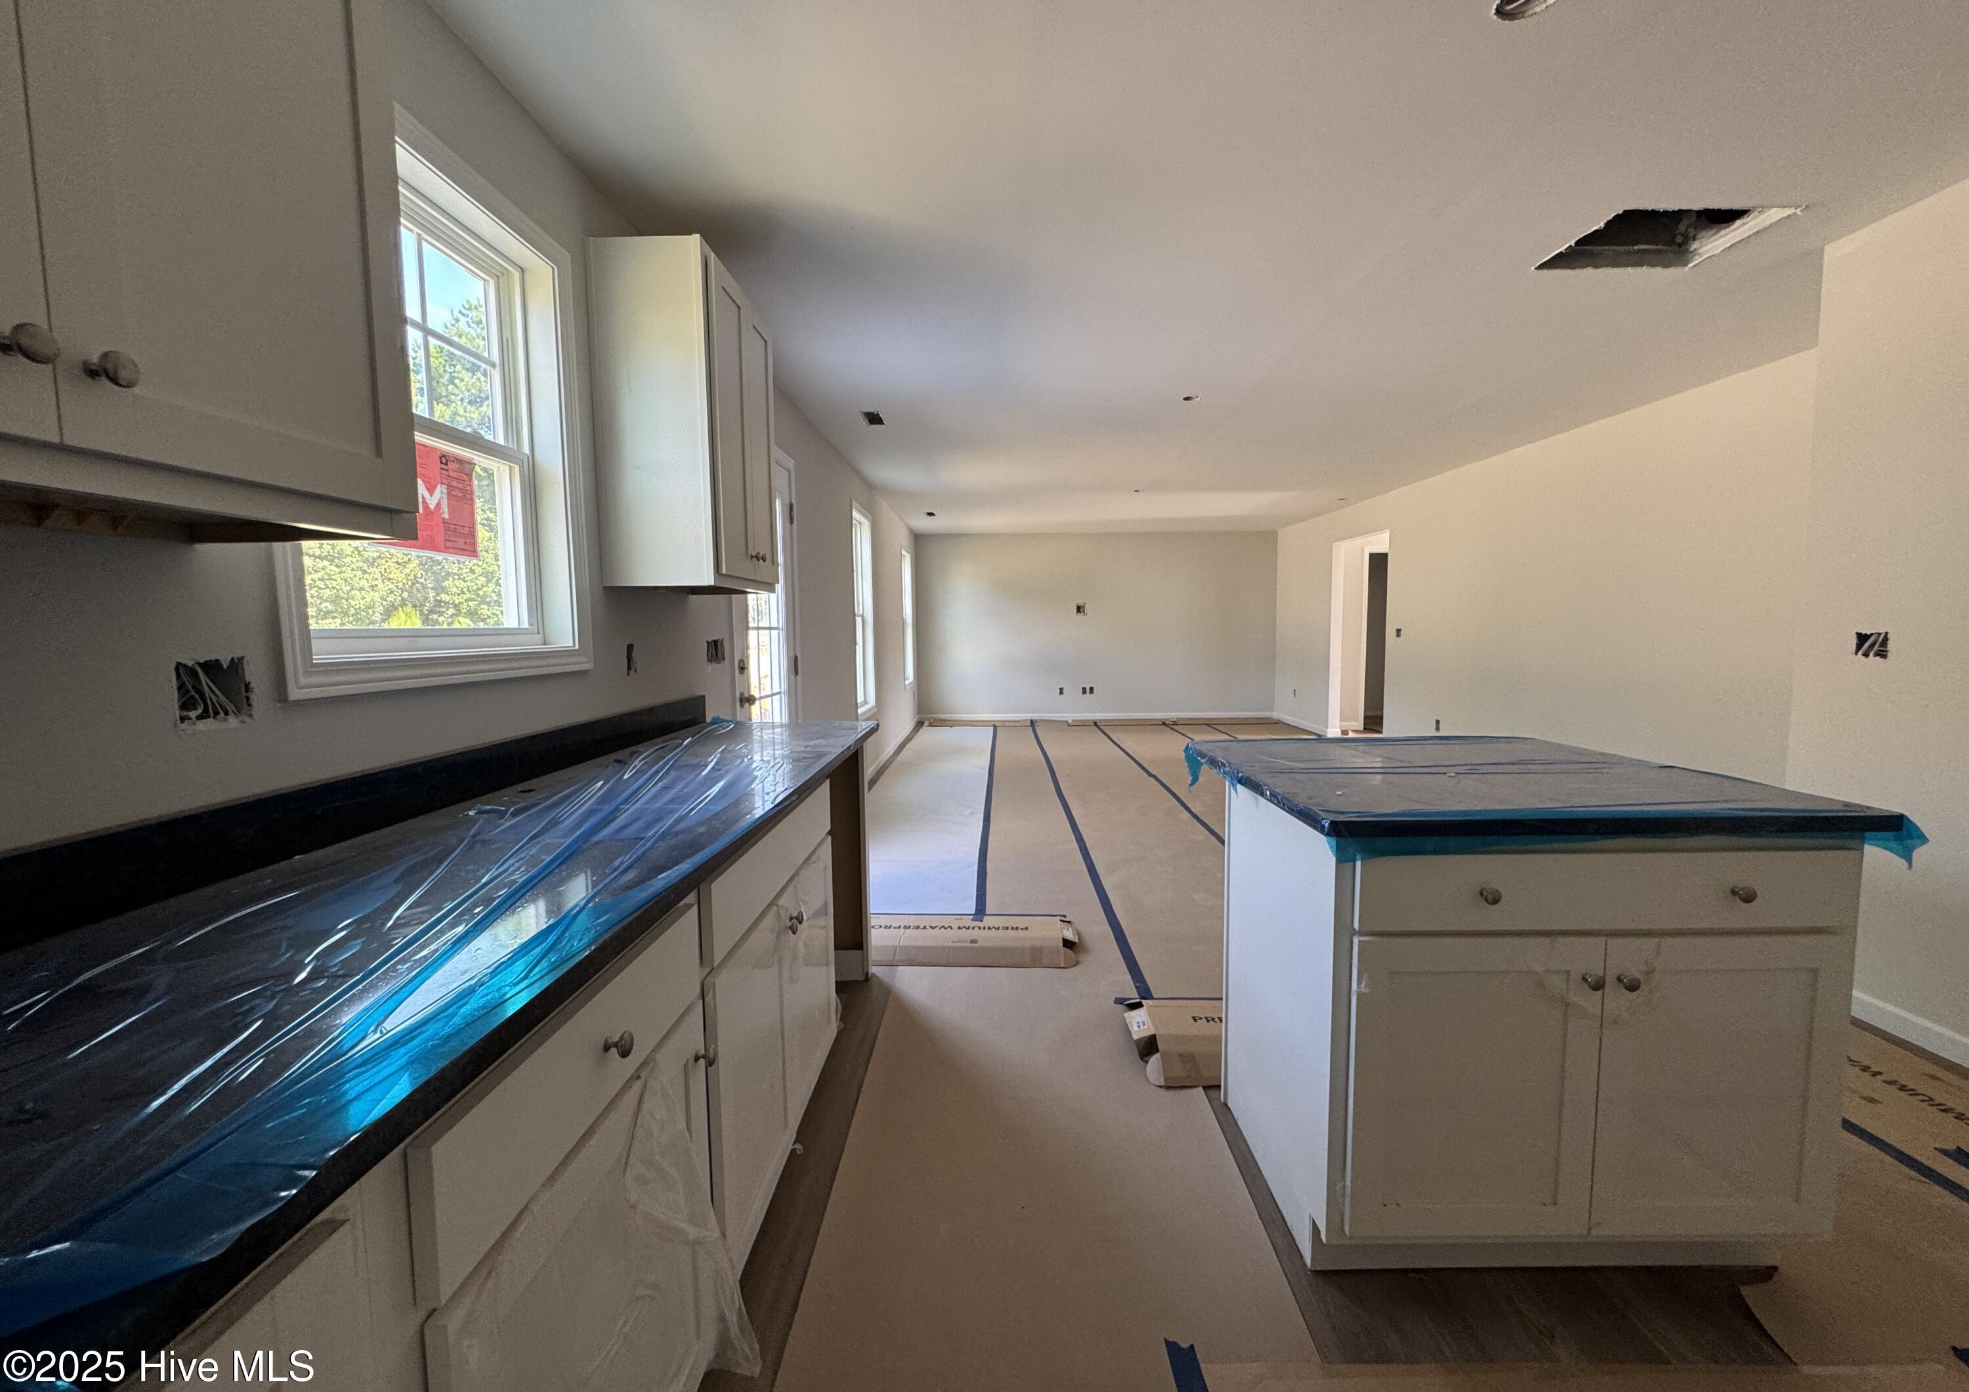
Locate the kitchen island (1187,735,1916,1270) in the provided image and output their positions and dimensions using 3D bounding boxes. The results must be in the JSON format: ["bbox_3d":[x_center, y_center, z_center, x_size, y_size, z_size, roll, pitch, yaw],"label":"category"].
[{"bbox_3d":[1.081,0.620,1.837,0.986,0.907,0.899,-1,5,0],"label":"kitchen island"}]

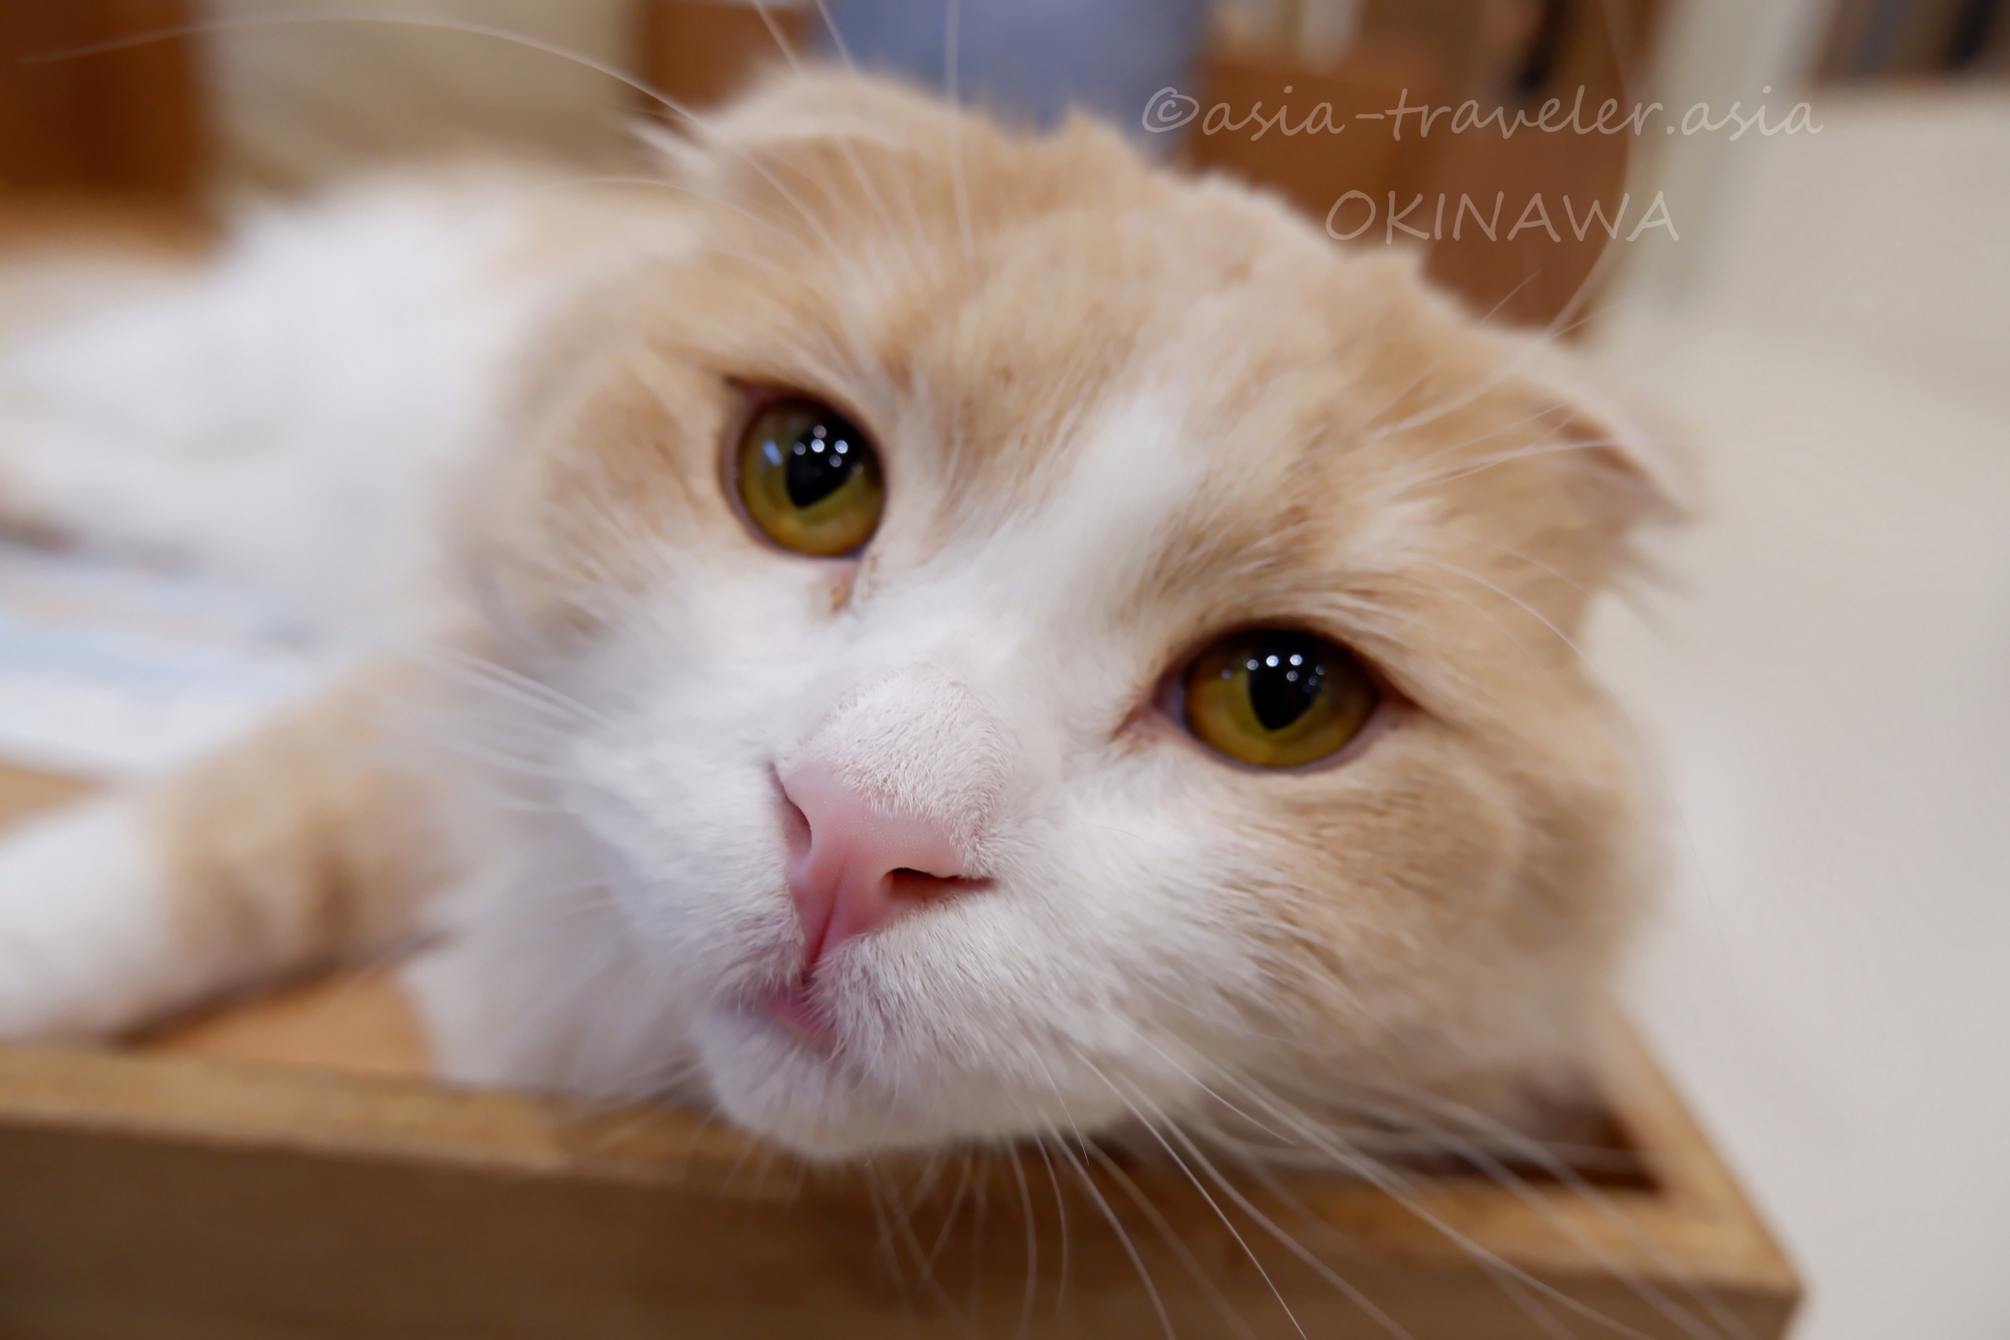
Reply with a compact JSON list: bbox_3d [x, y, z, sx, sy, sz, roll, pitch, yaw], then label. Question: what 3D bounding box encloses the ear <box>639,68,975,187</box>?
[{"bbox_3d":[-0.026,-0.073,0.174,0.044,0.019,0.025,10,12,15],"label":"ear"}]

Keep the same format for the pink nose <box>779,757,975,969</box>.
[{"bbox_3d":[-0.011,0.017,0.110,0.017,0.015,0.012,26,0,16],"label":"pink nose"}]

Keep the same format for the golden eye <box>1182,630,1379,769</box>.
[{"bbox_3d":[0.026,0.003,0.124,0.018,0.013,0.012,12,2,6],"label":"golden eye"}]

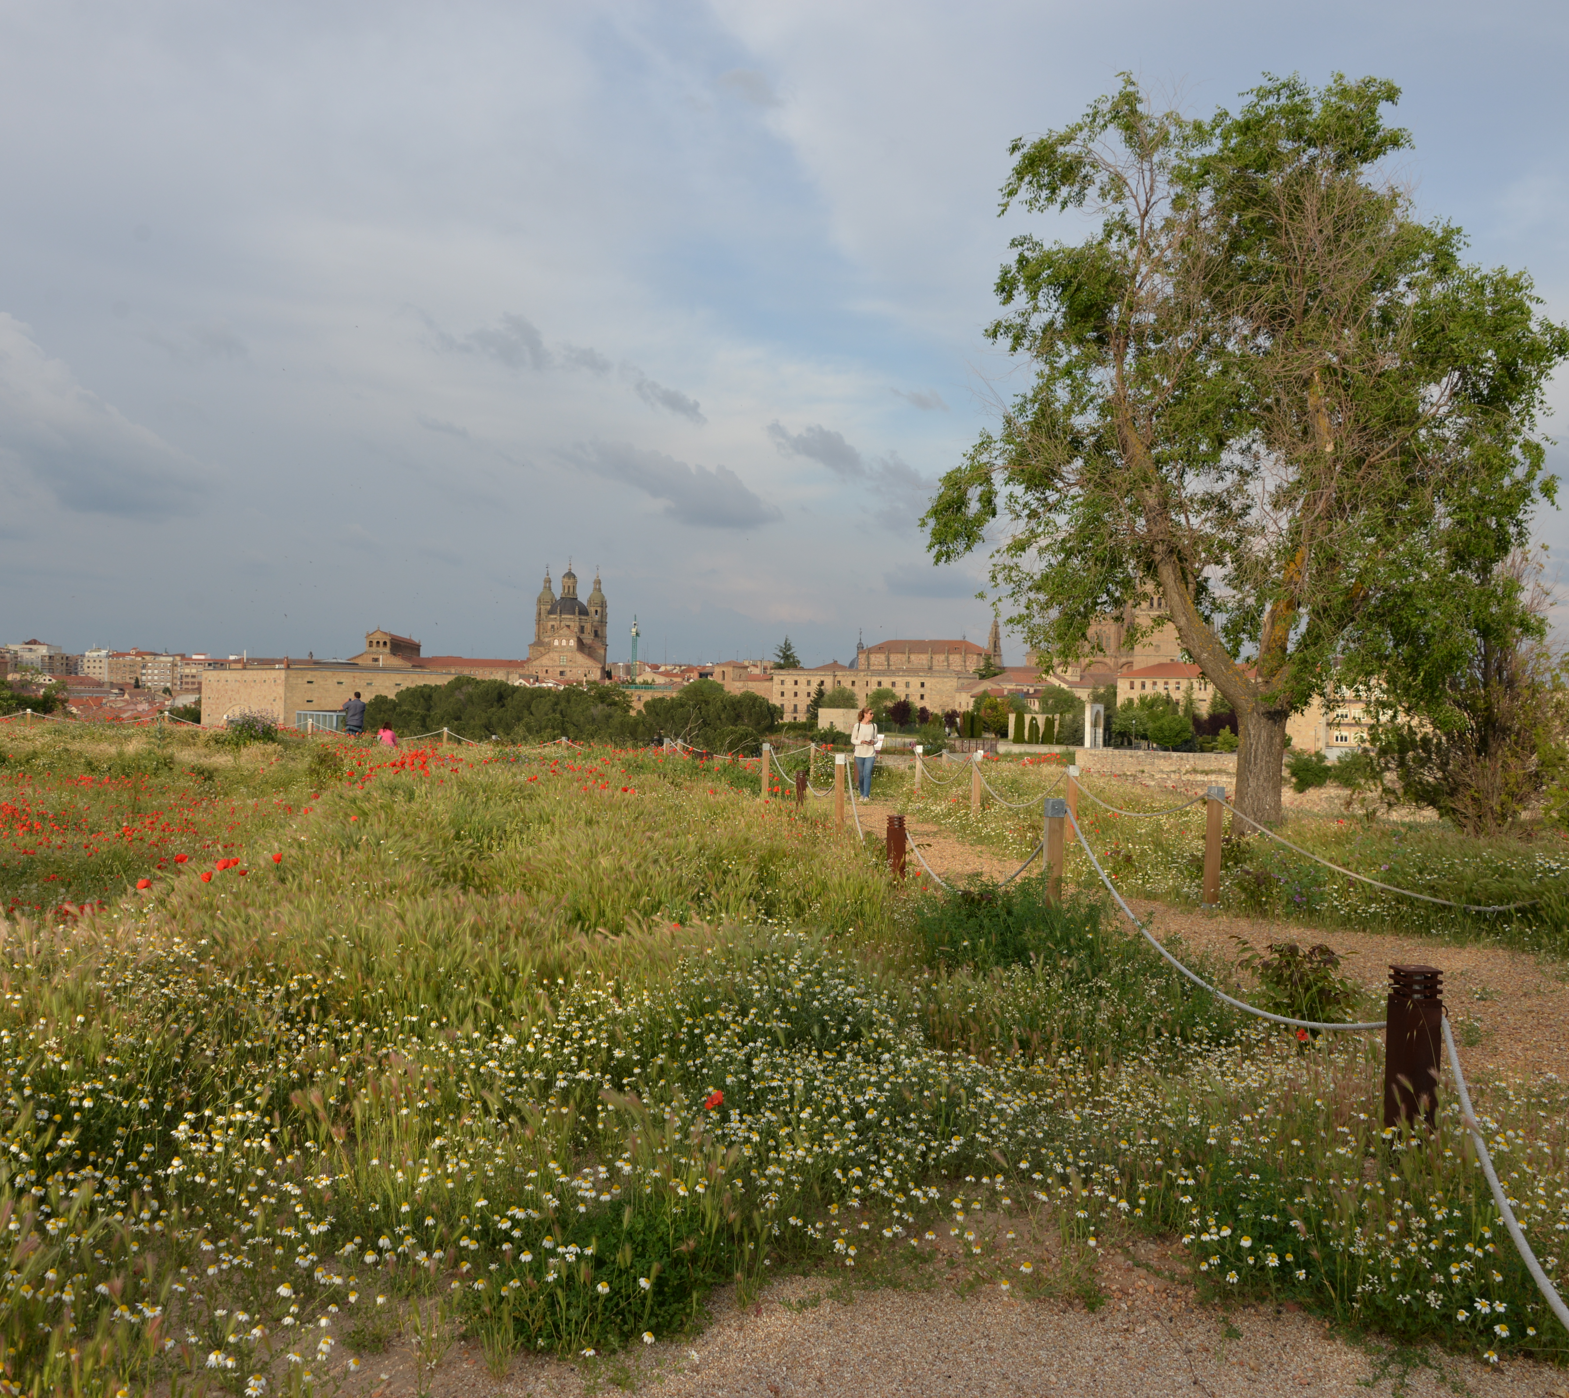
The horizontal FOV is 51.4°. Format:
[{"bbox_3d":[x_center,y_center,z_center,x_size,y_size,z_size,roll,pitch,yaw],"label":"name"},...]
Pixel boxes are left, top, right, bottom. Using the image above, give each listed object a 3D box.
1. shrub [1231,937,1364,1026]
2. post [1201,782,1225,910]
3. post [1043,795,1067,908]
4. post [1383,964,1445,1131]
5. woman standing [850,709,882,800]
[{"bbox_3d":[2.463,1.383,7.800,0.620,0.470,0.560,1,0,0],"label":"shrub"},{"bbox_3d":[3.335,1.154,12.700,0.105,0.965,0.105,1,0,-24],"label":"post"},{"bbox_3d":[1.640,1.069,9.900,0.105,0.940,0.105,1,0,-5],"label":"post"},{"bbox_3d":[2.220,1.268,5.750,0.145,0.670,0.145,1,0,-13],"label":"post"},{"bbox_3d":[1.412,0.966,28.700,0.520,1.640,0.380,1,0,-5],"label":"woman standing"}]

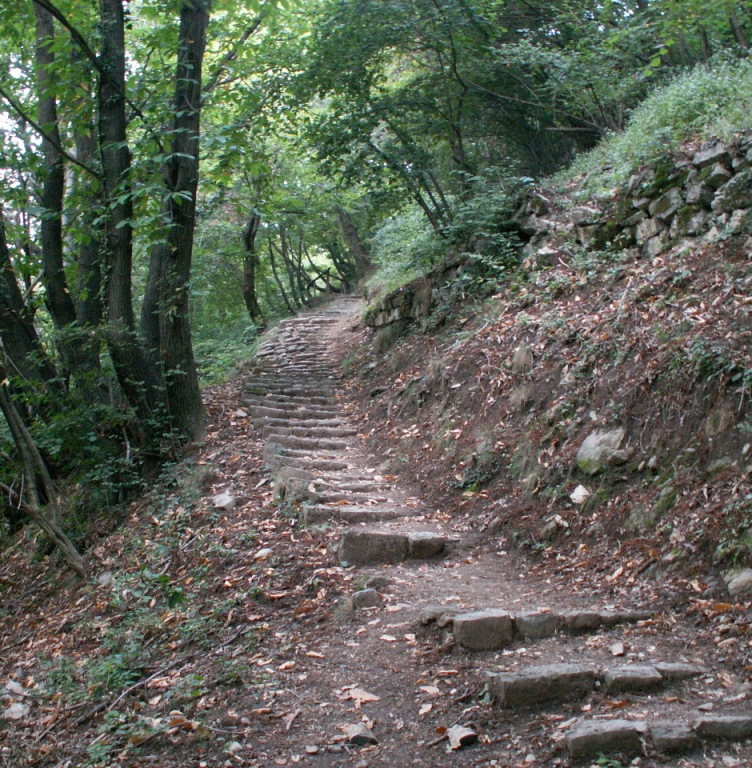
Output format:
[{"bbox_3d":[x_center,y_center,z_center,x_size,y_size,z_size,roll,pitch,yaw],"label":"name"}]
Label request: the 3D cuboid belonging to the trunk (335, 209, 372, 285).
[{"bbox_3d":[-0.519,-3.344,25.000,0.400,1.850,0.400,-19,-1,0],"label":"trunk"}]

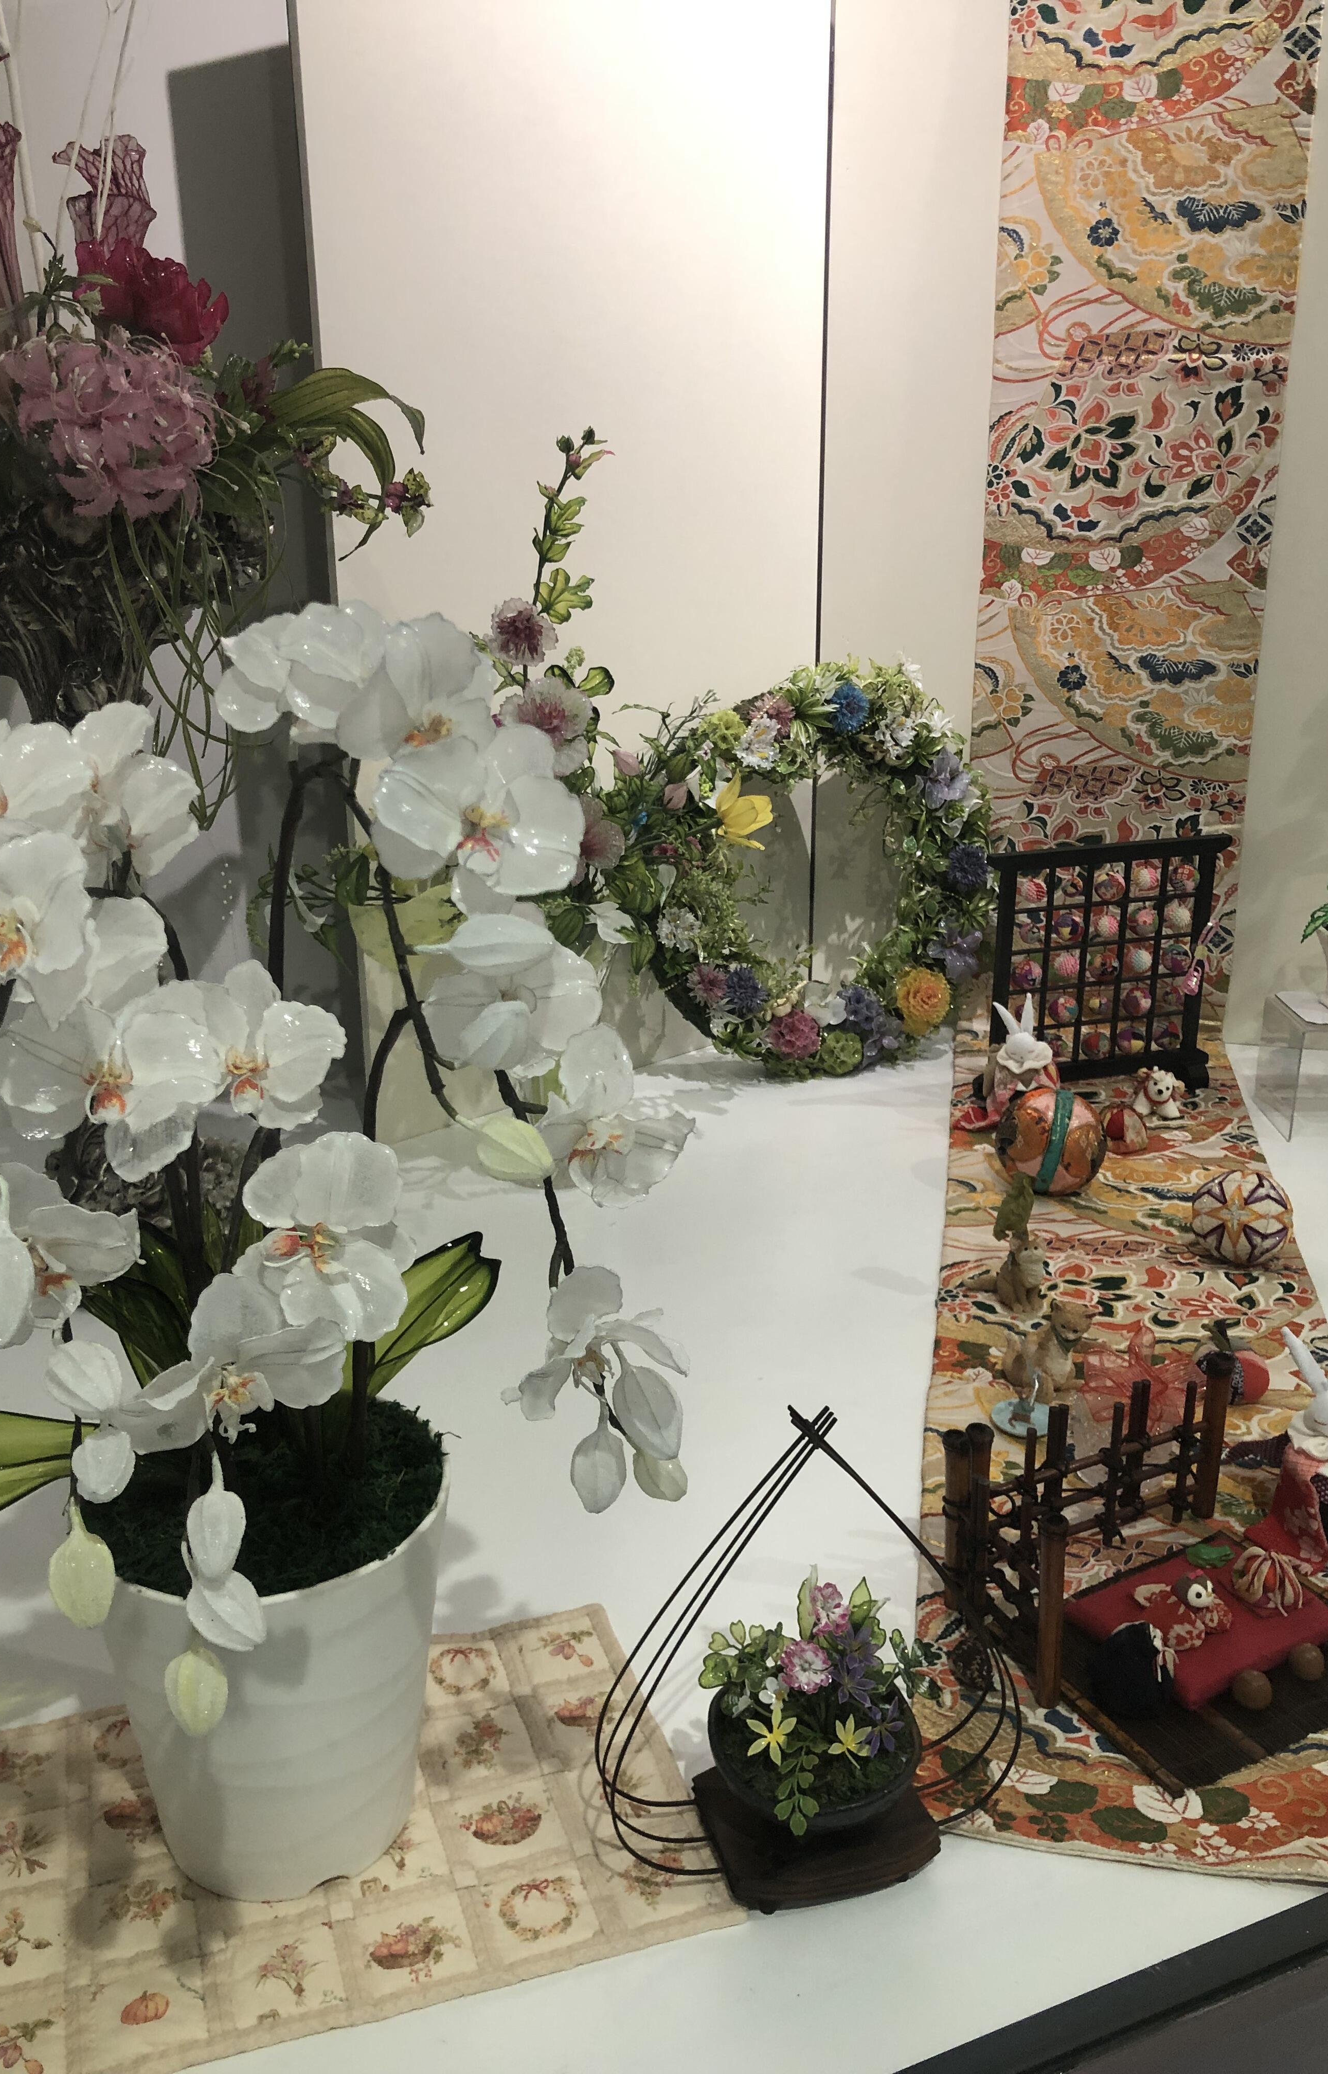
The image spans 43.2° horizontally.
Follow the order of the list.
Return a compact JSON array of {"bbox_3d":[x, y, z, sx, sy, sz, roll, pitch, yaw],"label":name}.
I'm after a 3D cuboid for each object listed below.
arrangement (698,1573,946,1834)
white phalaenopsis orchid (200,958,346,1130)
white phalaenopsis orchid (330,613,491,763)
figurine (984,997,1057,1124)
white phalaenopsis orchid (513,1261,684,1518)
[{"bbox_3d":[0.079,0.326,0.826,0.128,0.146,0.115,-5,22,-11],"label":"arrangement"},{"bbox_3d":[-0.166,0.004,0.700,0.068,0.072,0.046,-4,19,-11],"label":"white phalaenopsis orchid"},{"bbox_3d":[-0.098,-0.137,0.660,0.068,0.068,0.050,-6,19,-16],"label":"white phalaenopsis orchid"},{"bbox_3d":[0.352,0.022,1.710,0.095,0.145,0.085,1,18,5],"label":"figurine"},{"bbox_3d":[-0.031,0.164,0.780,0.084,0.115,0.060,-2,18,-5],"label":"white phalaenopsis orchid"}]

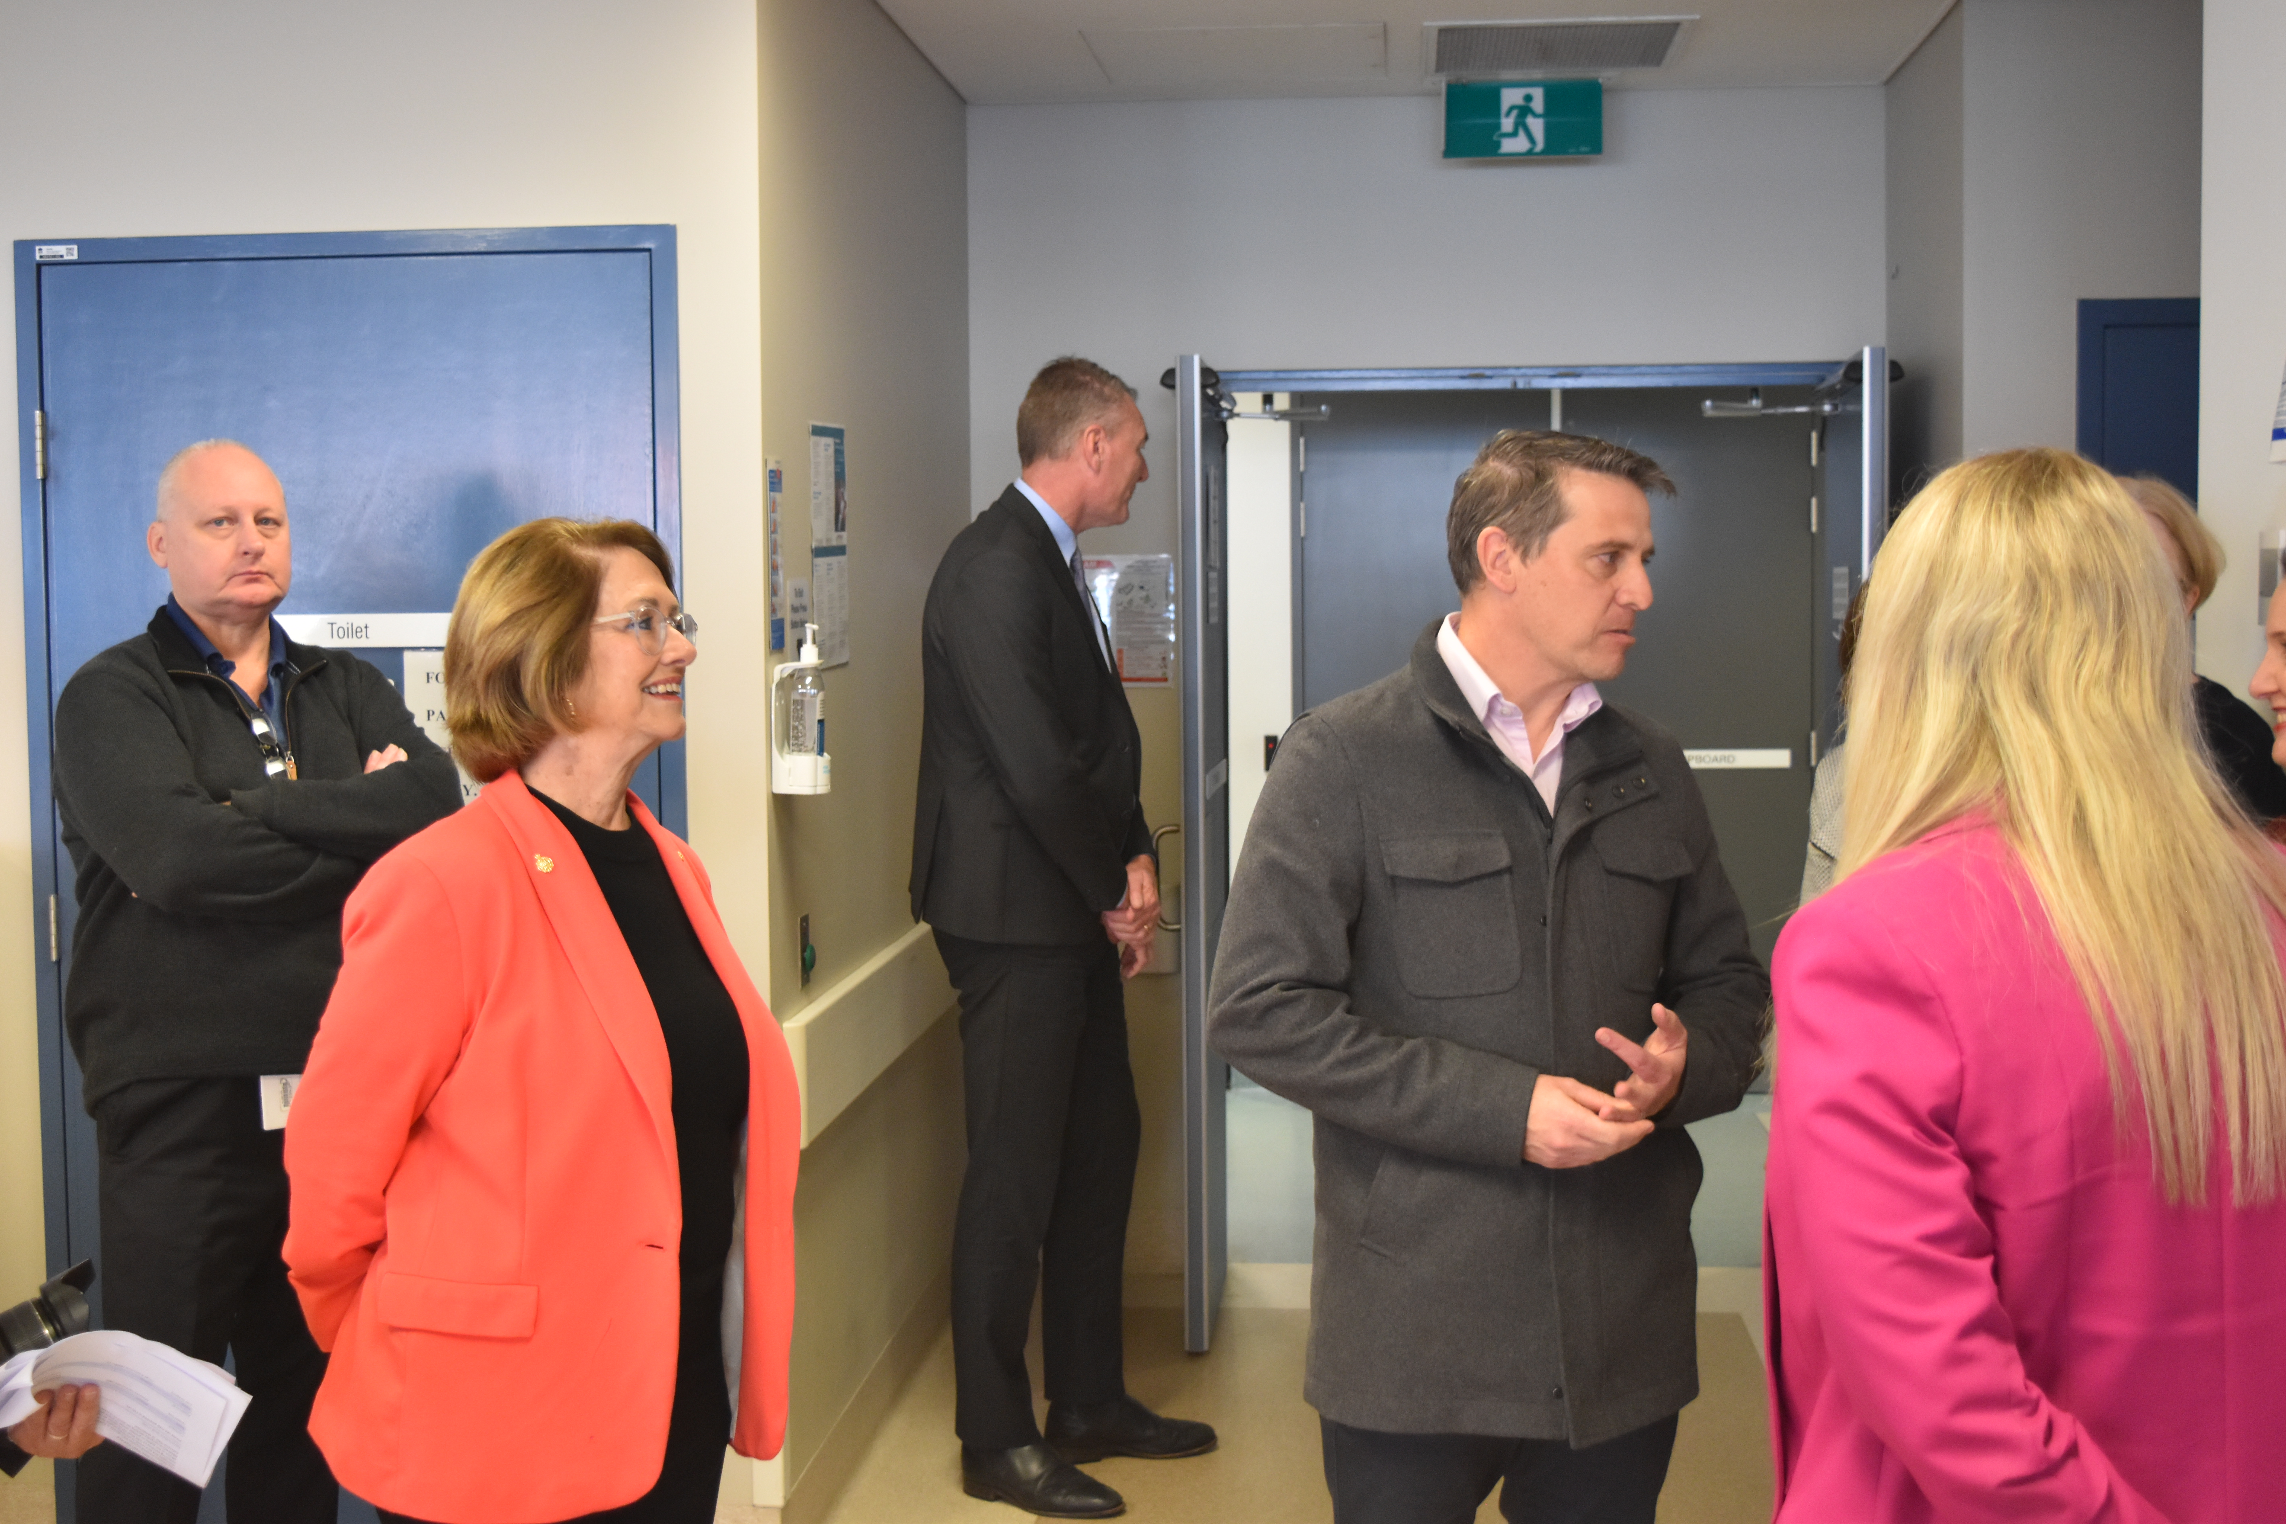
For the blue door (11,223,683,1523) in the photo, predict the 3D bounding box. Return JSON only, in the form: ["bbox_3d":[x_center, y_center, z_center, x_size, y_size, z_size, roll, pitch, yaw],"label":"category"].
[{"bbox_3d":[-1.218,0.248,4.279,1.055,2.128,0.090,0,4,5],"label":"blue door"}]

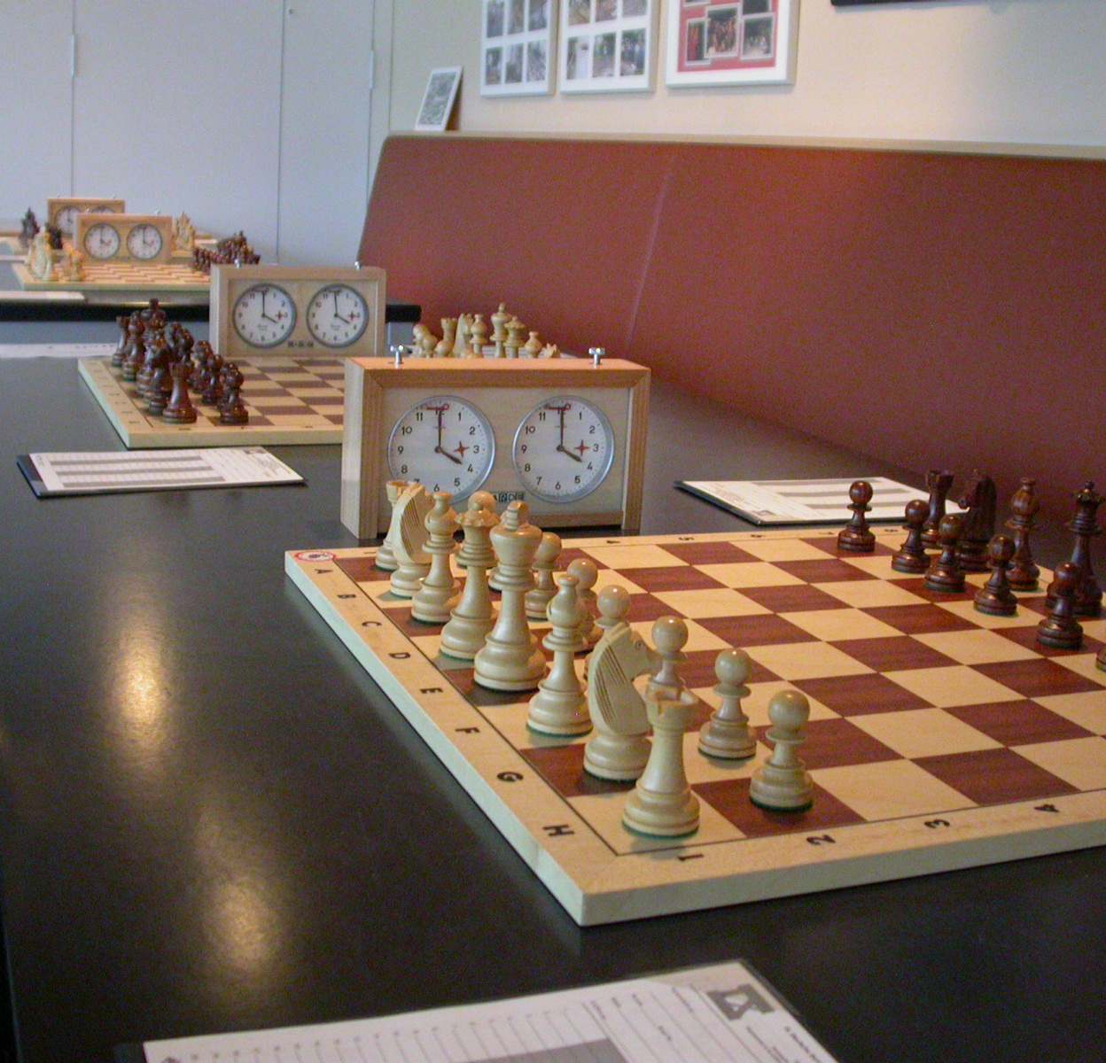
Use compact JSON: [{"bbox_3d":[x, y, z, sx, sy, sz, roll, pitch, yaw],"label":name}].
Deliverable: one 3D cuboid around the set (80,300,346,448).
[{"bbox_3d":[-0.244,-0.202,1.753,0.522,0.110,0.522,-2,15,-22],"label":"set"}]

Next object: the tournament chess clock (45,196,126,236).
[{"bbox_3d":[-1.345,-0.893,4.489,0.222,0.125,0.057,-2,14,-21],"label":"tournament chess clock"}]

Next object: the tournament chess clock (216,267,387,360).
[{"bbox_3d":[-0.337,-0.288,2.068,0.222,0.125,0.057,-2,15,-22],"label":"tournament chess clock"}]

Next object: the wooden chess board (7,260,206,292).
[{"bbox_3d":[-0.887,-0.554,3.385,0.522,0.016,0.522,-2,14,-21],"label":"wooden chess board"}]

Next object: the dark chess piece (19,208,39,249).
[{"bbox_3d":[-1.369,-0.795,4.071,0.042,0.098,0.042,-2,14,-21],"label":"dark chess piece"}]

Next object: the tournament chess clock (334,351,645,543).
[{"bbox_3d":[-0.043,-0.065,1.191,0.222,0.125,0.057,-2,14,-21],"label":"tournament chess clock"}]

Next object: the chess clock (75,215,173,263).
[{"bbox_3d":[-1.002,-0.673,3.631,0.222,0.125,0.057,-4,15,-26],"label":"chess clock"}]

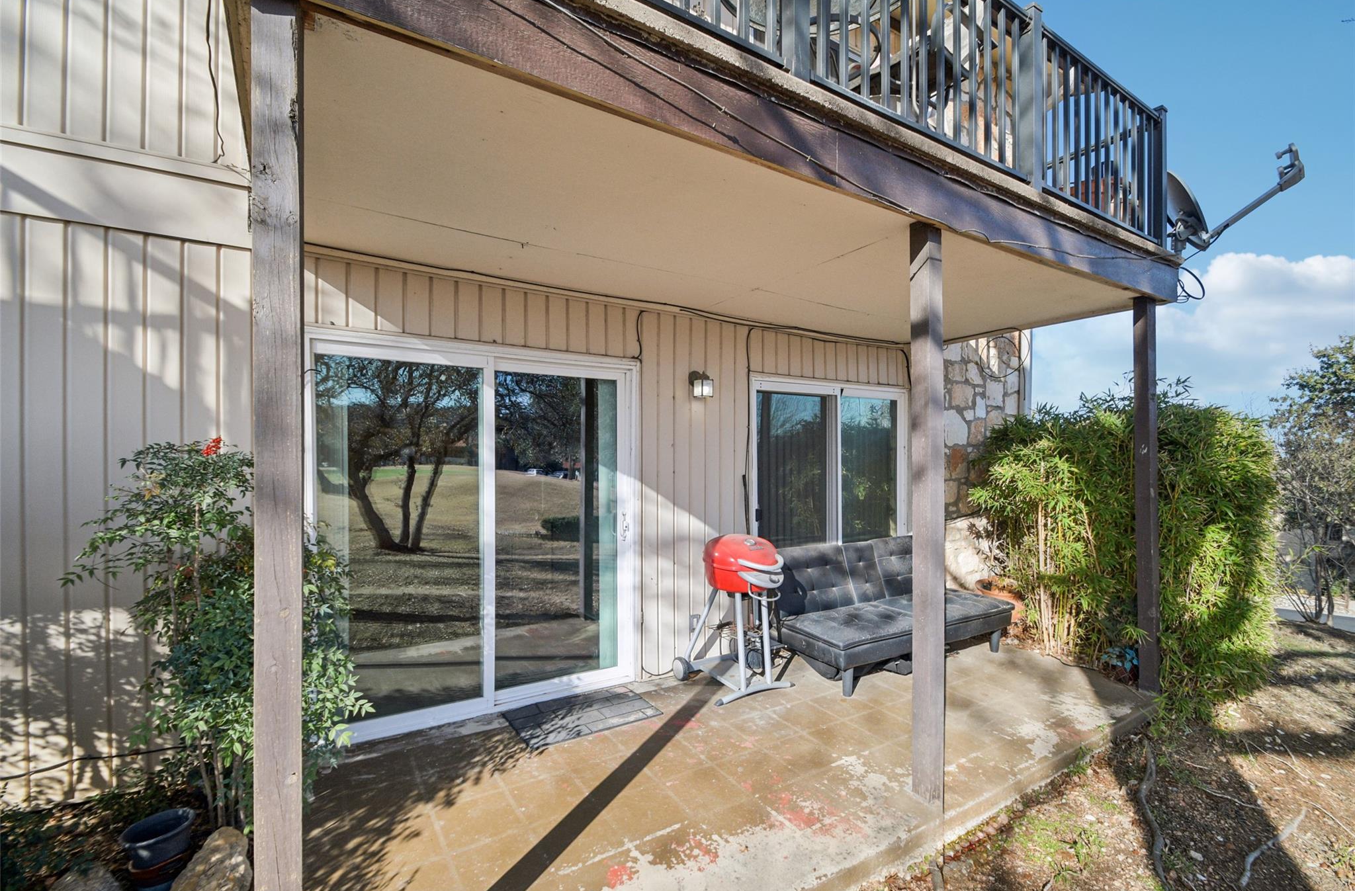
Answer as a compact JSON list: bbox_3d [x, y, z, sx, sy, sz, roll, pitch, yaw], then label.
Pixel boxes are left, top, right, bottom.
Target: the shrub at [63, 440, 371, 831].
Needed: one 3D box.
[{"bbox_3d":[-1.785,0.761,2.252,0.950,1.580,0.780,0,-1,-32],"label":"shrub"}]

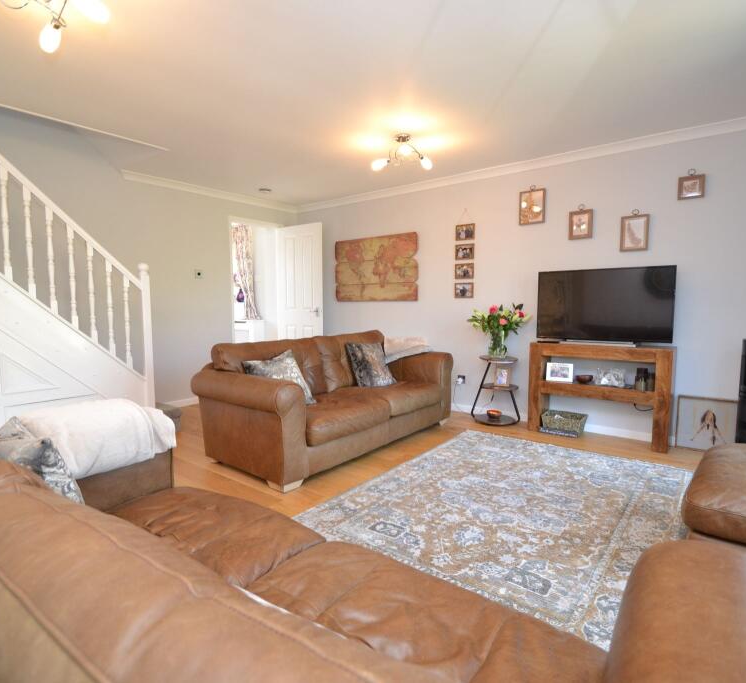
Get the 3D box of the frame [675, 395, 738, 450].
[{"bbox_3d":[2.453,0.617,3.105,0.380,0.400,0.020,4,3,38],"label":"frame"}]

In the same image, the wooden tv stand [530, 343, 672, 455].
[{"bbox_3d":[1.798,0.412,3.432,0.993,0.753,0.250,4,7,37],"label":"wooden tv stand"}]

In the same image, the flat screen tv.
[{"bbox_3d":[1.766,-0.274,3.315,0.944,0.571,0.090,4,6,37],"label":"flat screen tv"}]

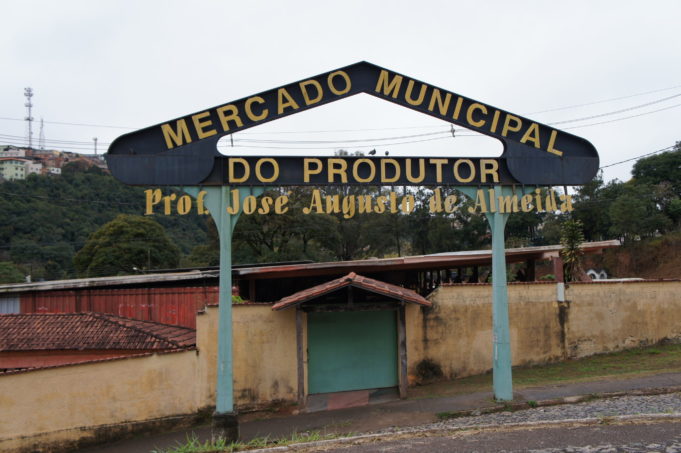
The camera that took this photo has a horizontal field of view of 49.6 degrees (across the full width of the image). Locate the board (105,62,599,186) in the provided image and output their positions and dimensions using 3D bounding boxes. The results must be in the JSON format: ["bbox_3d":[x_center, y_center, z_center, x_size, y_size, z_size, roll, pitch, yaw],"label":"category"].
[{"bbox_3d":[0.495,-2.183,15.739,10.539,2.647,0.300,0,-4,-8],"label":"board"}]

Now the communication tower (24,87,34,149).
[{"bbox_3d":[-181.383,-63.118,430.000,4.400,36.085,4.400,-1,-4,0],"label":"communication tower"}]

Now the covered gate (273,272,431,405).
[{"bbox_3d":[0.198,2.896,19.600,3.950,3.261,2.000,-1,-4,-5],"label":"covered gate"}]

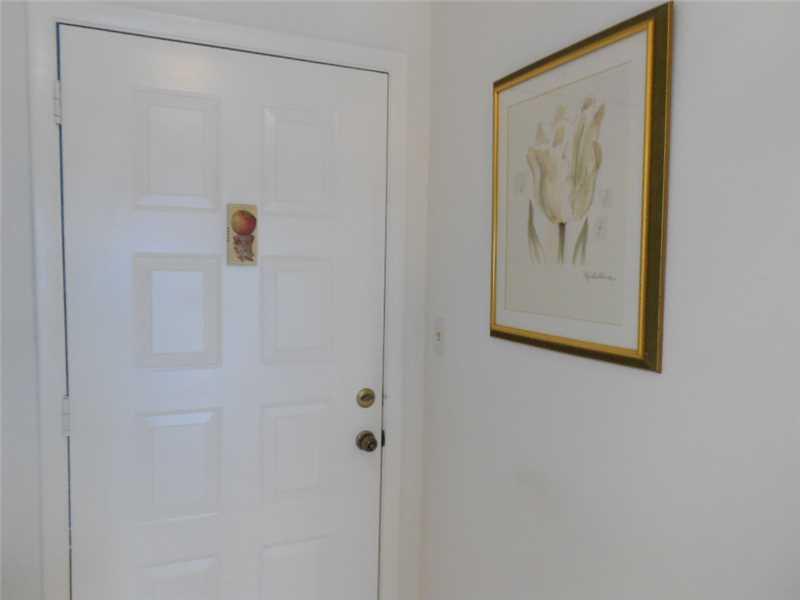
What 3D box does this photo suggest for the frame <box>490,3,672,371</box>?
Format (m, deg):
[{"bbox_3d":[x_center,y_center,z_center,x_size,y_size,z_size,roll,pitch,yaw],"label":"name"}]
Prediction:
[{"bbox_3d":[0.363,-0.217,1.351,0.028,0.676,0.553,-2,5,-24],"label":"frame"}]

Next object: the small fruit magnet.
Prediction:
[{"bbox_3d":[-0.458,-0.188,1.754,0.087,0.174,0.007,-1,5,-24],"label":"small fruit magnet"}]

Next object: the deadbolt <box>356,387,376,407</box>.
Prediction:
[{"bbox_3d":[-0.107,0.319,1.941,0.063,0.063,0.030,-1,5,-24],"label":"deadbolt"}]

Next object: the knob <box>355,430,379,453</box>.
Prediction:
[{"bbox_3d":[-0.102,0.460,1.938,0.063,0.063,0.060,-1,5,-24],"label":"knob"}]

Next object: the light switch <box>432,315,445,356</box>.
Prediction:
[{"bbox_3d":[0.121,0.120,1.938,0.012,0.118,0.073,-1,5,-24],"label":"light switch"}]

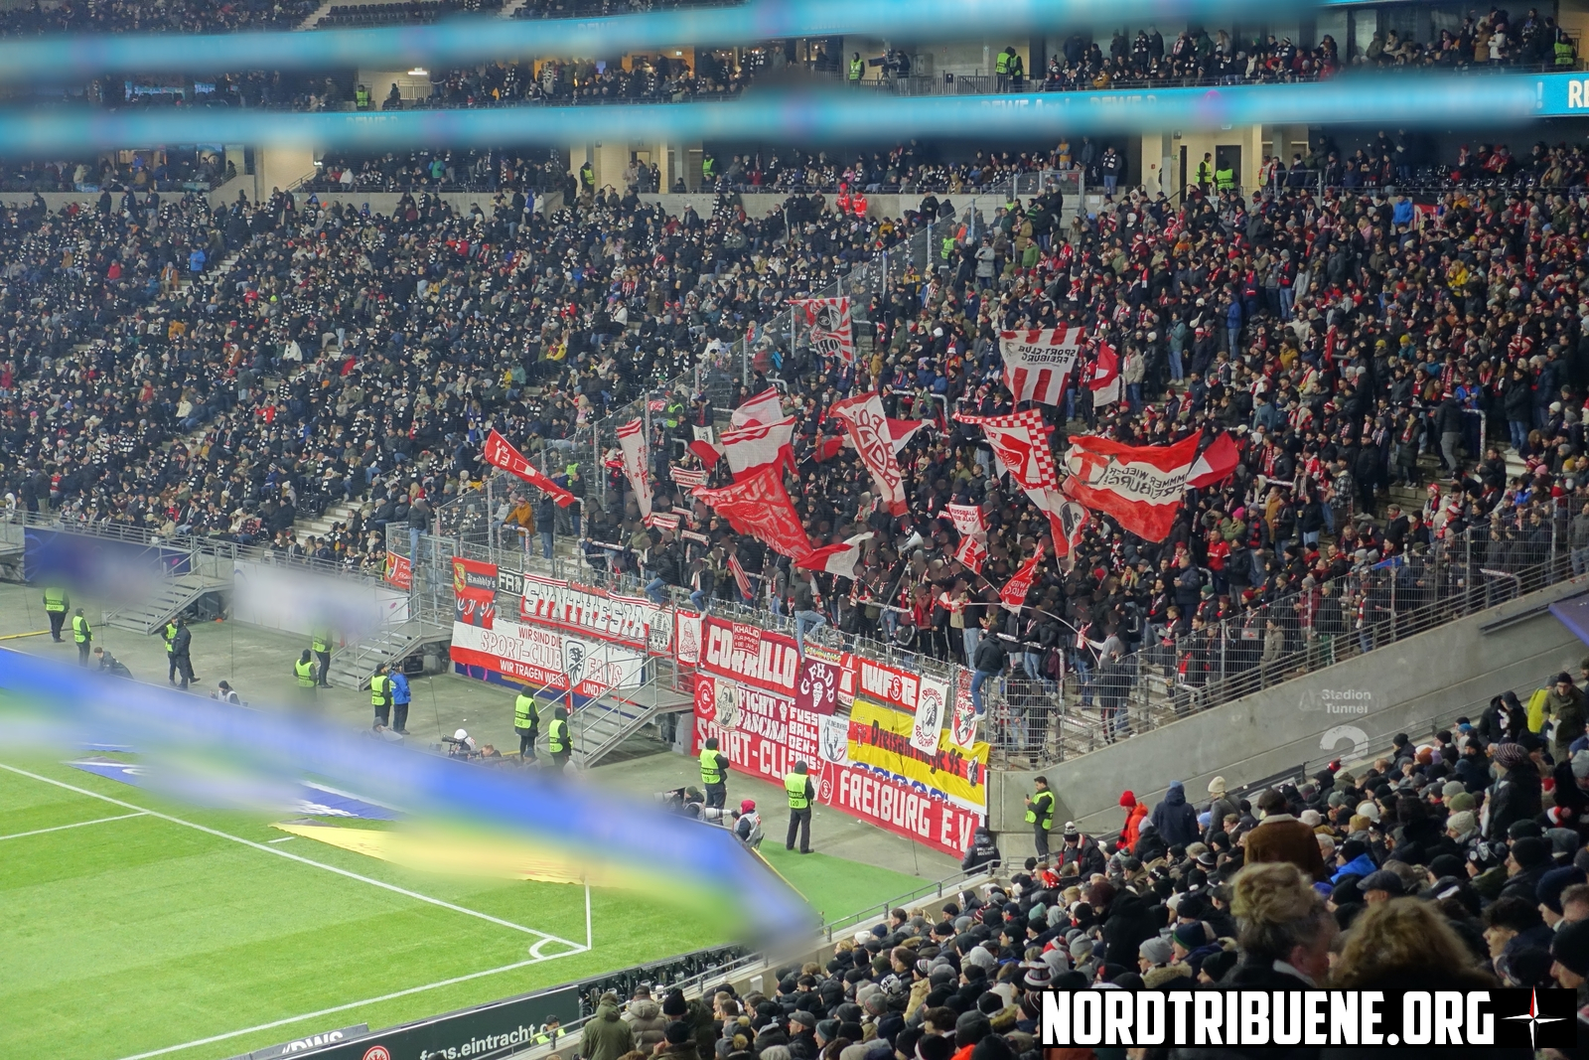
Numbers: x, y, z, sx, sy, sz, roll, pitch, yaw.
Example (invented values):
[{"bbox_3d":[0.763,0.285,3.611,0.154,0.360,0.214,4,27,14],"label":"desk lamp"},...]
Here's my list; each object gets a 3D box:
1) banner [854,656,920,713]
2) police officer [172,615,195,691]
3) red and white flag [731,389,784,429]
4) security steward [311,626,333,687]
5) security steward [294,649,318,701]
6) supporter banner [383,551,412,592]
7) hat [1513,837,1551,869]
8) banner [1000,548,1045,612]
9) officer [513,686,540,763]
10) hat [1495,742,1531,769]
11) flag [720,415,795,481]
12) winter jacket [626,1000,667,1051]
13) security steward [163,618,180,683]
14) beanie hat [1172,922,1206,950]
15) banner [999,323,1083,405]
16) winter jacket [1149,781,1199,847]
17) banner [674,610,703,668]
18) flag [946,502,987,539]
[{"bbox_3d":[1.868,3.074,59.547,0.060,0.740,2.400,-4,9,-27],"label":"banner"},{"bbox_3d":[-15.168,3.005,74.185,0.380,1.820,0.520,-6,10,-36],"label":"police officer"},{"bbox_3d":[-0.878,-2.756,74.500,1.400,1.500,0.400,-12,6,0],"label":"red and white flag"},{"bbox_3d":[-11.672,2.982,74.435,0.360,1.800,0.520,-6,10,-36],"label":"security steward"},{"bbox_3d":[-11.799,3.766,72.823,0.560,1.780,0.380,2,8,18],"label":"security steward"},{"bbox_3d":[-10.318,1.068,78.333,0.060,0.780,1.250,-6,10,-38],"label":"supporter banner"},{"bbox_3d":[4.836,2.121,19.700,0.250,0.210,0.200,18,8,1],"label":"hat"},{"bbox_3d":[4.540,1.001,59.820,0.950,1.300,0.400,1,8,4],"label":"banner"},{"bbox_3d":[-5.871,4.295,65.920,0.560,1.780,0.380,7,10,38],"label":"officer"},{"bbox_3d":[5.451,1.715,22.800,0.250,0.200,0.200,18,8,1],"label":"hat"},{"bbox_3d":[-0.735,-1.783,72.500,1.850,1.700,0.500,-14,6,0],"label":"flag"},{"bbox_3d":[-1.944,6.538,39.500,0.580,0.750,0.400,-3,8,-23],"label":"winter jacket"},{"bbox_3d":[-15.875,3.127,76.822,0.520,1.770,0.380,-5,9,-30],"label":"security steward"},{"bbox_3d":[2.715,2.785,20.637,0.230,0.180,0.200,2,8,18],"label":"beanie hat"},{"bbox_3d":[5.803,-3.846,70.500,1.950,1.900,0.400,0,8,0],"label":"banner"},{"bbox_3d":[4.813,3.654,38.023,0.600,0.900,0.380,-1,8,-7],"label":"winter jacket"},{"bbox_3d":[-2.348,2.438,67.024,0.060,1.200,1.150,-5,9,-31],"label":"banner"},{"bbox_3d":[3.621,-0.196,63.200,0.850,0.780,0.200,5,9,30],"label":"flag"}]

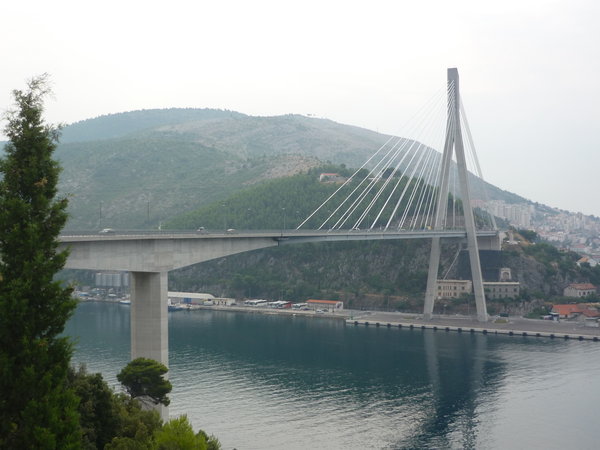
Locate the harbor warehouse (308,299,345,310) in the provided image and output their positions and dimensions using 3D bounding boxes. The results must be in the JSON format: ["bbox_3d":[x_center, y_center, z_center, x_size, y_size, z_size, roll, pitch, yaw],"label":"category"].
[{"bbox_3d":[16.100,52.300,498.000,23.000,6.000,8.500,-1,0,34],"label":"harbor warehouse"}]

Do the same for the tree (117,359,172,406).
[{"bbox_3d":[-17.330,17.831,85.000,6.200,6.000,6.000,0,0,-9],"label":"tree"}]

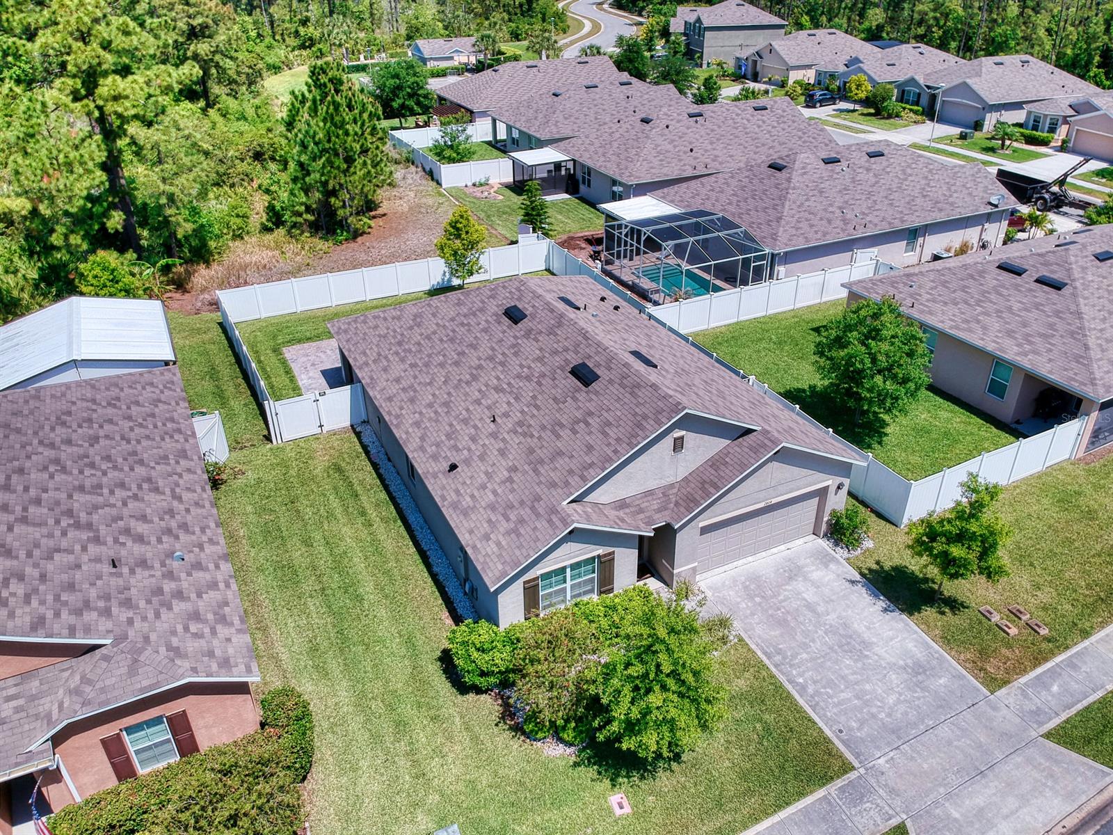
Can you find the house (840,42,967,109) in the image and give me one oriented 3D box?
[{"bbox_3d":[46.268,-47.592,109.377,20.300,5.850,14.600,-14,32,-22],"label":"house"}]

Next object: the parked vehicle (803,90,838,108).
[{"bbox_3d":[32.734,-39.055,98.580,4.613,1.683,1.861,-18,34,-27],"label":"parked vehicle"}]

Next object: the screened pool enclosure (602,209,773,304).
[{"bbox_3d":[7.320,-9.502,45.951,5.800,3.400,8.400,-14,34,-22],"label":"screened pool enclosure"}]

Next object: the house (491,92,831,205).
[{"bbox_3d":[10.444,-21.925,64.964,21.550,6.050,14.150,-14,32,-22],"label":"house"}]

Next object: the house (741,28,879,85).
[{"bbox_3d":[39.453,-55.564,122.731,20.980,6.107,13.888,-14,32,-22],"label":"house"}]

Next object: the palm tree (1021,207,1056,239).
[{"bbox_3d":[30.630,-12.132,51.071,2.300,2.400,2.300,-14,32,-22],"label":"palm tree"}]

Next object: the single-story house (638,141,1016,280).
[{"bbox_3d":[17.719,-14.345,51.542,19.600,5.900,13.100,-14,34,-22],"label":"single-story house"}]

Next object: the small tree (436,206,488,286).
[{"bbox_3d":[-5.169,-9.339,44.616,2.900,4.600,2.800,0,31,0],"label":"small tree"}]

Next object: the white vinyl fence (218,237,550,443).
[{"bbox_3d":[-5.860,-4.695,39.359,18.500,1.850,13.550,-14,32,-22],"label":"white vinyl fence"}]

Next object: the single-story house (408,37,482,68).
[{"bbox_3d":[-16.304,-53.929,119.709,10.200,4.400,9.600,-14,34,-22],"label":"single-story house"}]

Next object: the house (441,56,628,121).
[{"bbox_3d":[-2.365,-37.249,91.492,20.426,6.039,14.288,-14,32,-22],"label":"house"}]

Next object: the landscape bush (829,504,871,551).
[{"bbox_3d":[9.486,3.540,26.045,1.380,1.320,1.320,0,31,0],"label":"landscape bush"}]

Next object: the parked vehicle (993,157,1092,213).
[{"bbox_3d":[34.705,-17.579,58.479,2.400,4.200,7.900,-14,34,-22],"label":"parked vehicle"}]

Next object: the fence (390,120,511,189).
[{"bbox_3d":[-7.253,-24.293,73.139,12.079,1.836,16.596,-14,32,-22],"label":"fence"}]

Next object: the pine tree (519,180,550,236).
[{"bbox_3d":[-1.301,-13.483,52.538,2.400,3.950,2.400,-1,30,0],"label":"pine tree"}]

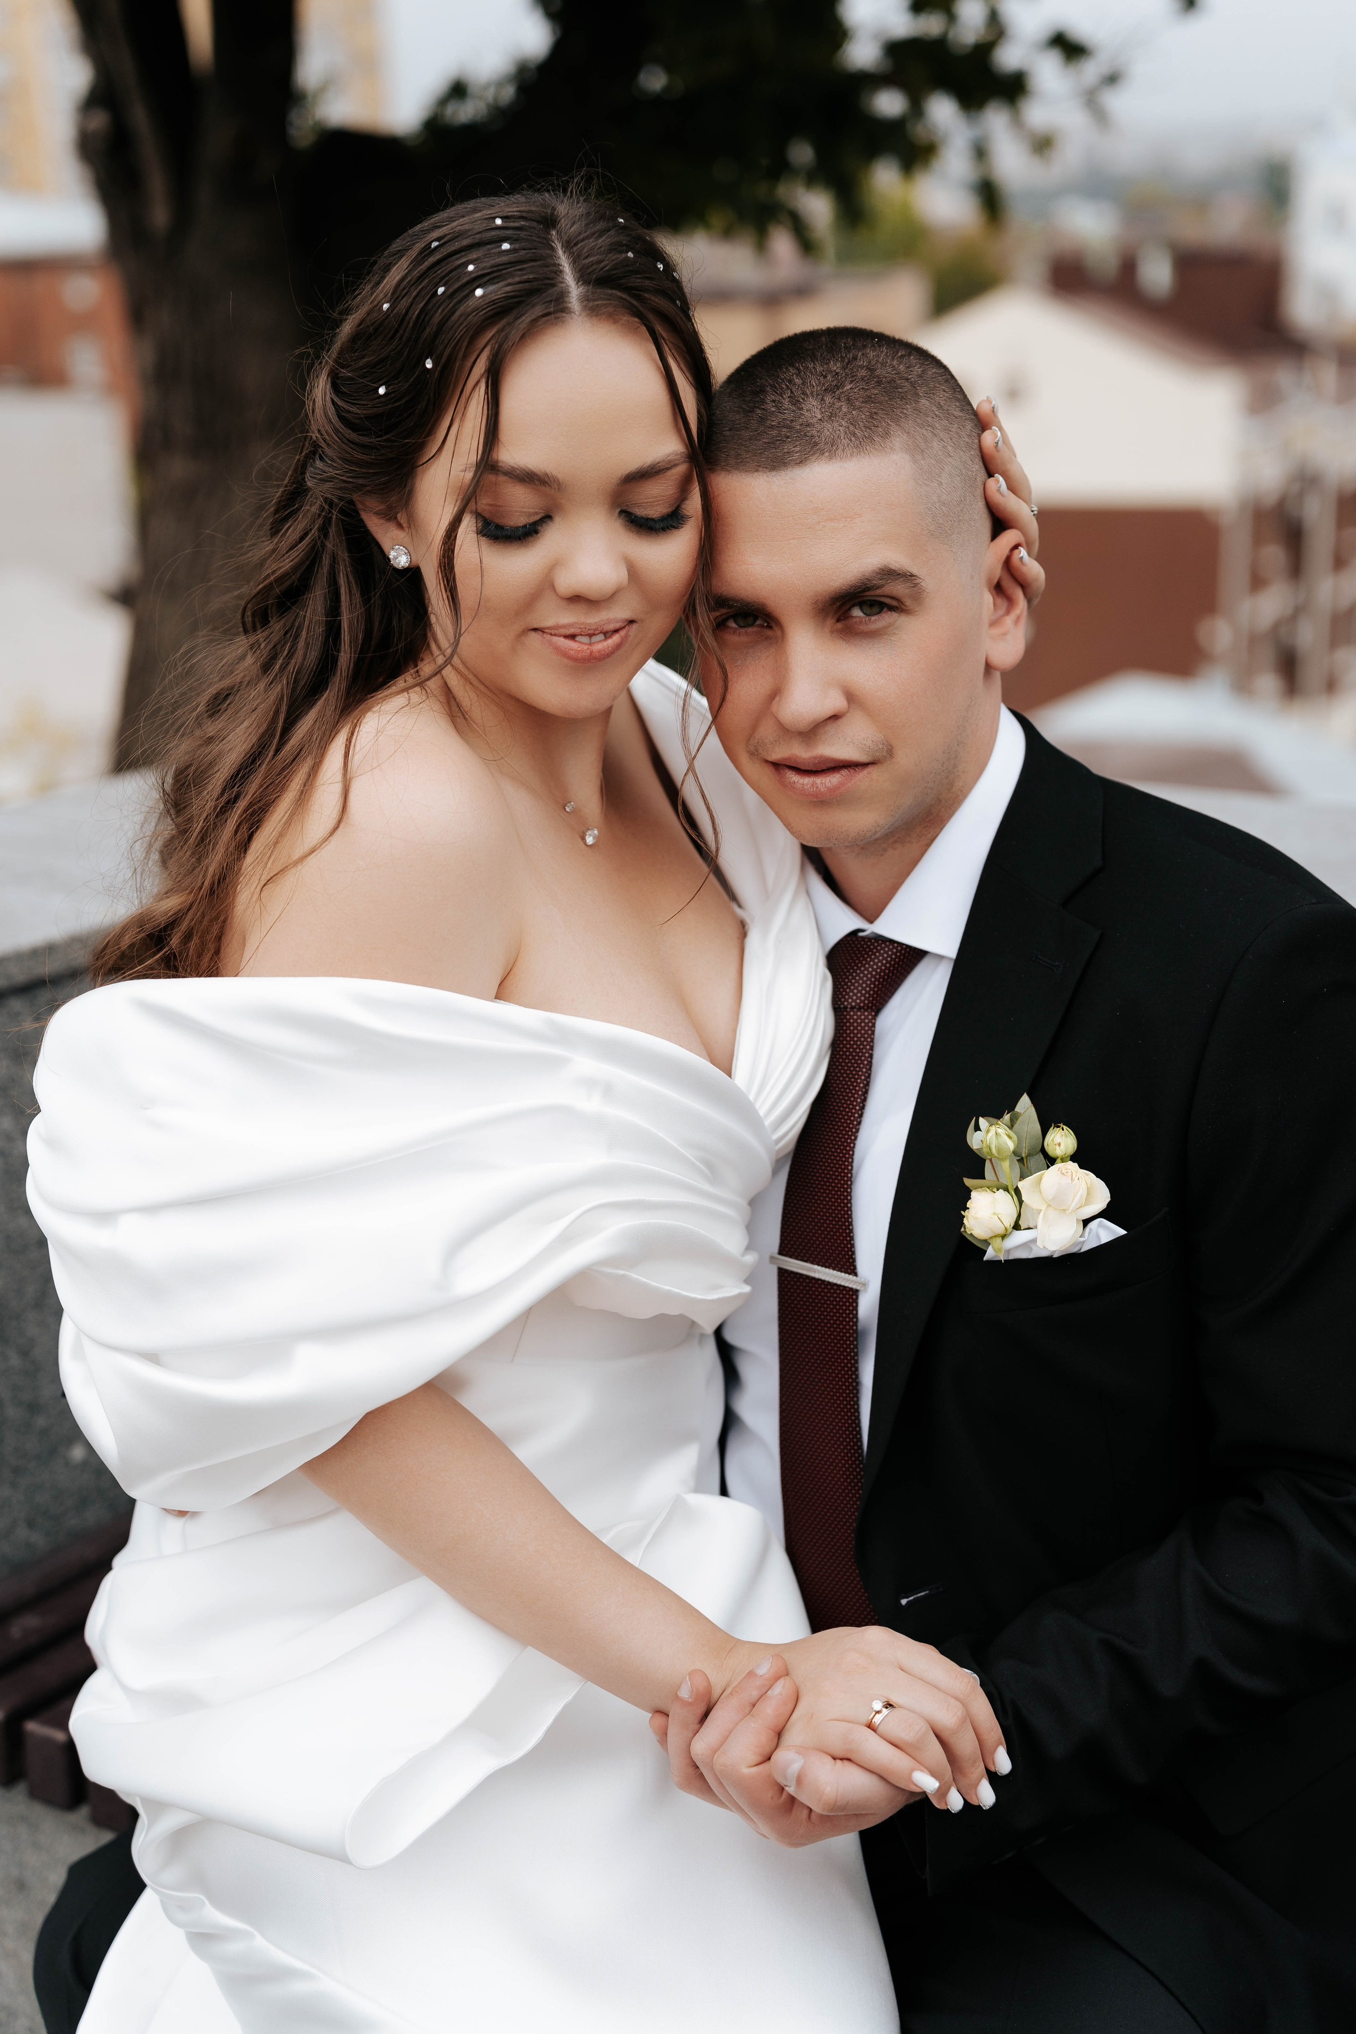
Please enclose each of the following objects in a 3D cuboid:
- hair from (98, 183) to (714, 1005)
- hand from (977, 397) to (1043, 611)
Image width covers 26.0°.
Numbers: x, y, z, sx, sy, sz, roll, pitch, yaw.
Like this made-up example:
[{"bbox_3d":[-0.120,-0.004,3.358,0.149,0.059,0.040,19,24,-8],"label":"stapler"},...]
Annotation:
[{"bbox_3d":[-0.127,-0.198,1.385,0.270,0.390,0.270,-5,17,-17],"label":"hair"},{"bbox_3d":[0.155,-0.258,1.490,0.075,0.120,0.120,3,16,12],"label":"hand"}]

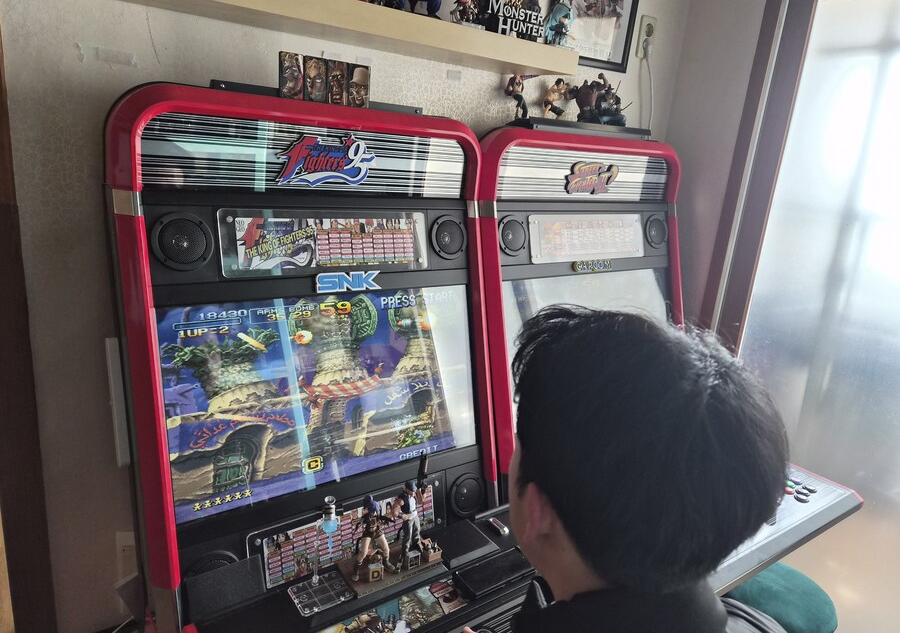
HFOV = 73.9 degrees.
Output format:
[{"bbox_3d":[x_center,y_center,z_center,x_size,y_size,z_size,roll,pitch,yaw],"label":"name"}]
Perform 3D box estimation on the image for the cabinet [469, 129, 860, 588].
[{"bbox_3d":[0.517,0.346,1.685,0.800,1.630,0.910,-6,19,-35],"label":"cabinet"}]

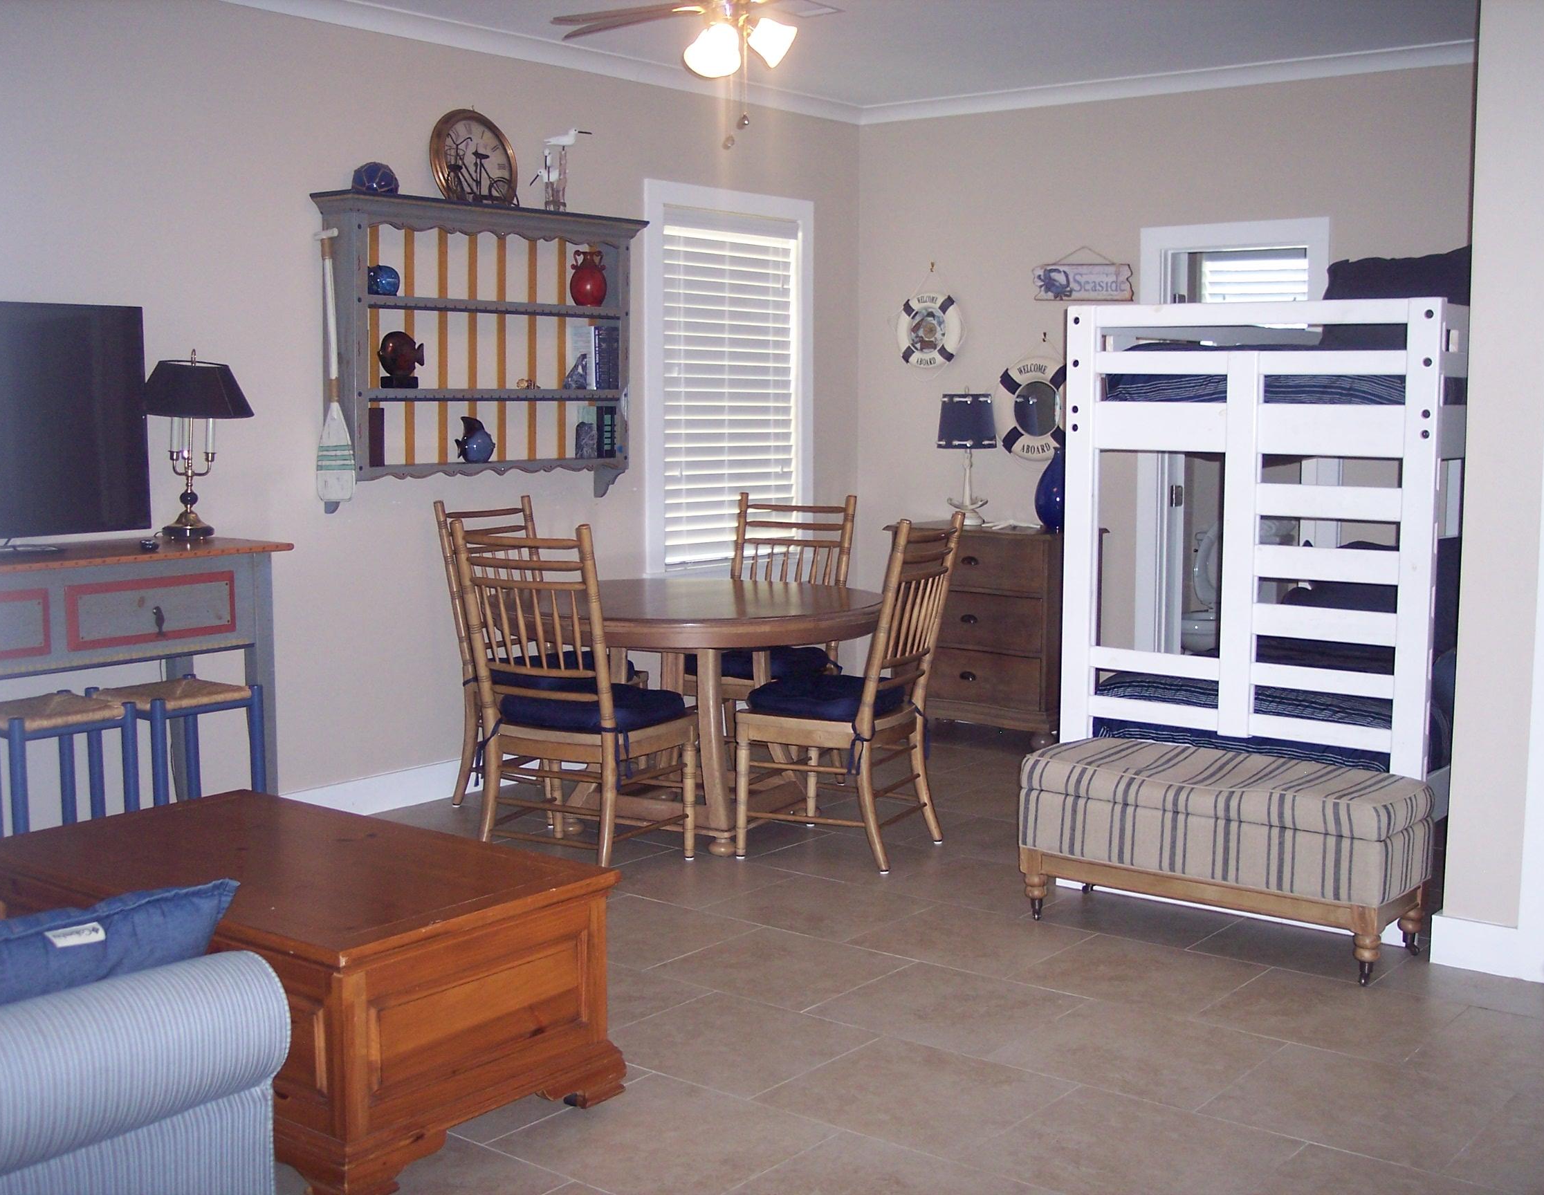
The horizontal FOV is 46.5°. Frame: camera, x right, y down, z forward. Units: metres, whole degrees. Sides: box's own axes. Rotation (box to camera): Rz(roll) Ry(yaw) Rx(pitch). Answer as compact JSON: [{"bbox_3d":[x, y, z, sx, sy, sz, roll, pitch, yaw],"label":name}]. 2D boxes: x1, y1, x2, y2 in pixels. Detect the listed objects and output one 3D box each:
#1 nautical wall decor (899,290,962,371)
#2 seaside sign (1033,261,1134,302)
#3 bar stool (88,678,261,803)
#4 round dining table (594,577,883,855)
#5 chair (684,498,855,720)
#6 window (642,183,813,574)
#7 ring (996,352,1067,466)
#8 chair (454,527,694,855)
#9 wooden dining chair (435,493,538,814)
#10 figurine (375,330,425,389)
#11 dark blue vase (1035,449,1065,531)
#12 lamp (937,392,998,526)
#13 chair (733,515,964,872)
[{"bbox_3d":[0.715,-1.197,8.068,0.341,0.340,0.041,5,8,37],"label":"nautical wall decor"},{"bbox_3d":[1.322,-1.334,7.612,0.478,0.158,0.018,5,8,37],"label":"seaside sign"},{"bbox_3d":[-1.638,0.558,4.963,0.338,0.635,0.338,5,8,38],"label":"bar stool"},{"bbox_3d":[-0.272,0.379,6.053,1.330,0.773,1.330,0,6,0],"label":"round dining table"},{"bbox_3d":[-0.018,0.175,6.561,0.523,1.081,0.570,3,7,25],"label":"chair"},{"bbox_3d":[-0.184,-0.915,7.555,0.100,1.575,1.110,5,8,38],"label":"window"},{"bbox_3d":[1.152,-0.812,7.762,0.444,0.450,0.047,5,8,37],"label":"ring"},{"bbox_3d":[-0.590,0.294,5.434,0.530,1.076,0.580,3,7,27],"label":"chair"},{"bbox_3d":[-0.816,0.197,6.363,0.570,1.081,0.523,5,8,35],"label":"wooden dining chair"},{"bbox_3d":[-1.252,-0.797,6.020,0.080,0.199,0.200,5,8,38],"label":"figurine"},{"bbox_3d":[1.183,-0.442,7.419,0.195,0.355,0.195,5,8,38],"label":"dark blue vase"},{"bbox_3d":[0.850,-0.604,7.797,0.262,0.594,0.262,0,7,0],"label":"lamp"},{"bbox_3d":[0.258,0.274,5.709,0.570,1.081,0.523,3,7,27],"label":"chair"}]

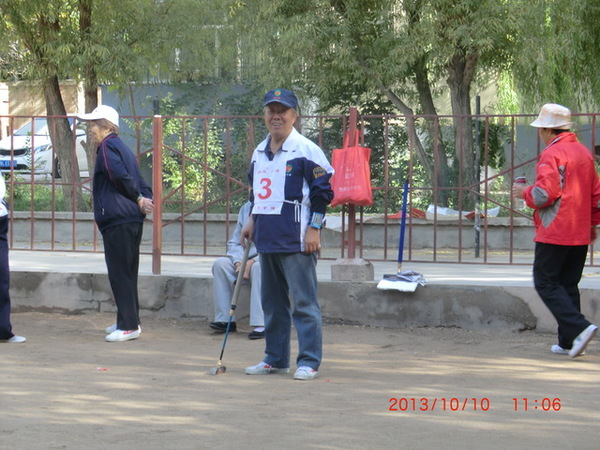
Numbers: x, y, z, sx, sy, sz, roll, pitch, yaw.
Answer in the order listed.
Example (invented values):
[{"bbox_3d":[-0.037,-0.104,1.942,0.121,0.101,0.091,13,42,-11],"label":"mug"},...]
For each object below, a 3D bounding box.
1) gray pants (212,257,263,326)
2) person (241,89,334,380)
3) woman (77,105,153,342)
[{"bbox_3d":[-0.359,0.469,15.150,0.400,0.500,0.560,1,3,19],"label":"gray pants"},{"bbox_3d":[-0.065,0.044,12.600,0.540,1.700,0.380,2,3,30],"label":"person"},{"bbox_3d":[-1.272,-0.025,14.700,0.500,1.600,0.470,1,3,6],"label":"woman"}]

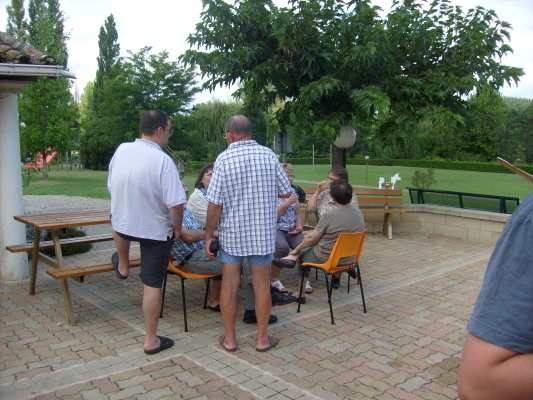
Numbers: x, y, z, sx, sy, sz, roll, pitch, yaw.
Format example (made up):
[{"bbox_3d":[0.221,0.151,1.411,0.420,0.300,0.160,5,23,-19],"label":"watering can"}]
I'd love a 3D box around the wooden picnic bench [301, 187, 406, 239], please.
[{"bbox_3d":[1.315,0.212,8.852,1.820,0.770,0.580,1,6,5],"label":"wooden picnic bench"}]

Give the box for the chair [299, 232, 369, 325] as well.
[{"bbox_3d":[0.615,0.642,4.901,0.470,0.790,0.510,-6,9,-43],"label":"chair"}]

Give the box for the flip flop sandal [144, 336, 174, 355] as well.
[{"bbox_3d":[-0.789,1.062,3.995,0.265,0.085,0.110,-6,9,-43],"label":"flip flop sandal"}]

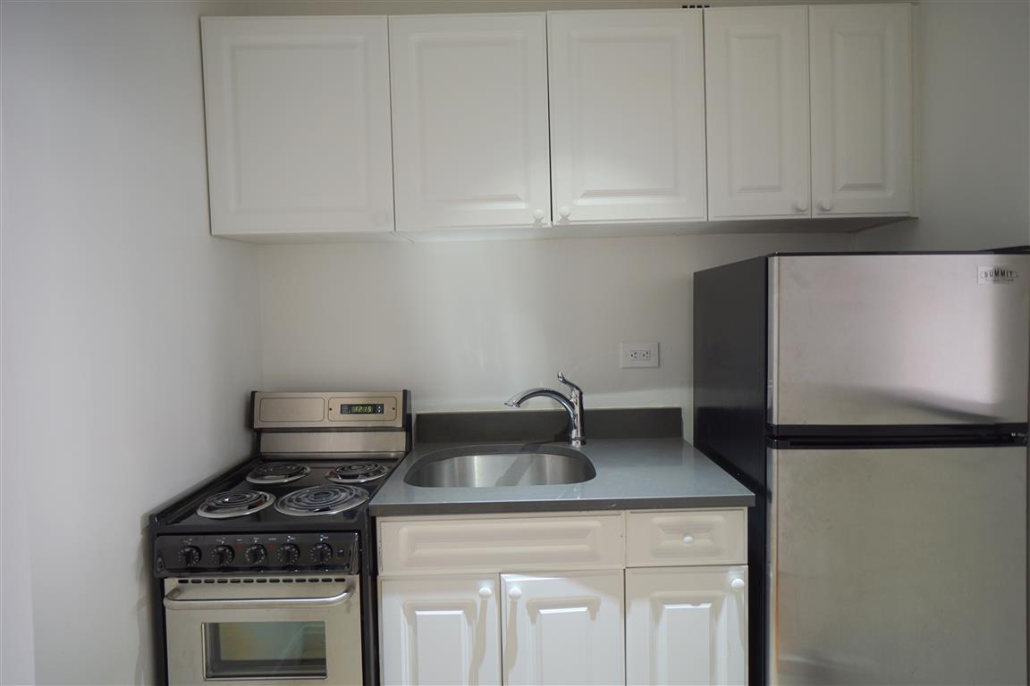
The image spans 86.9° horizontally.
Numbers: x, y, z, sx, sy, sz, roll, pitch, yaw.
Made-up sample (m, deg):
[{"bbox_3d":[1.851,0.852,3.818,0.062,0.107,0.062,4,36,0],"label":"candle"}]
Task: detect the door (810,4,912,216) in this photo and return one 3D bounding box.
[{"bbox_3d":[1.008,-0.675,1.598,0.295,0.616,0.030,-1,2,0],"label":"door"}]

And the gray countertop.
[{"bbox_3d":[0.117,0.371,1.590,0.918,0.029,0.625,-1,2,0],"label":"gray countertop"}]

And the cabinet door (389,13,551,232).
[{"bbox_3d":[-0.128,-0.636,1.576,0.453,0.607,0.021,-1,2,0],"label":"cabinet door"}]

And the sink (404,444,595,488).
[{"bbox_3d":[-0.035,0.472,1.614,0.525,0.200,0.450,-1,2,0],"label":"sink"}]

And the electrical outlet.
[{"bbox_3d":[0.442,0.045,1.898,0.132,0.087,0.008,-1,2,0],"label":"electrical outlet"}]

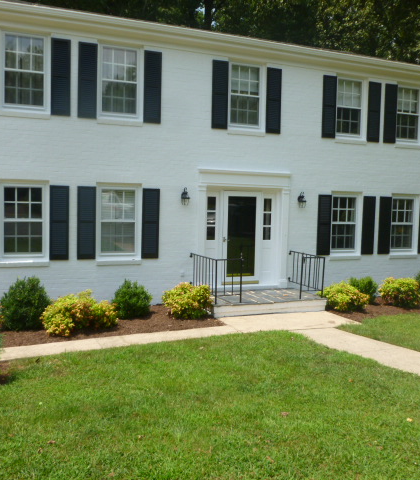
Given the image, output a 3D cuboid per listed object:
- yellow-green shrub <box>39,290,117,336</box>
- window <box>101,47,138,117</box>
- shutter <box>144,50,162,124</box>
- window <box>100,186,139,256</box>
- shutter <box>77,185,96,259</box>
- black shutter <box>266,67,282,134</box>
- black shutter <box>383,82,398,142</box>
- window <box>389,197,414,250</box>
[{"bbox_3d":[-2.117,1.118,8.216,1.220,0.606,0.950,0,4,-22],"label":"yellow-green shrub"},{"bbox_3d":[-1.756,-3.074,10.186,0.818,1.363,0.103,0,4,-22],"label":"window"},{"bbox_3d":[-1.141,-3.041,10.365,0.357,1.410,0.040,0,4,-22],"label":"shutter"},{"bbox_3d":[-1.829,-0.366,10.349,0.780,1.340,0.100,0,4,-22],"label":"window"},{"bbox_3d":[-2.401,-0.330,10.046,0.356,1.404,0.045,0,4,-22],"label":"shutter"},{"bbox_3d":[1.413,-3.062,11.448,0.356,1.414,0.040,0,4,-22],"label":"black shutter"},{"bbox_3d":[4.401,-3.066,12.632,0.355,1.418,0.040,0,4,-22],"label":"black shutter"},{"bbox_3d":[4.903,-0.409,13.143,0.825,1.377,0.112,0,4,-22],"label":"window"}]

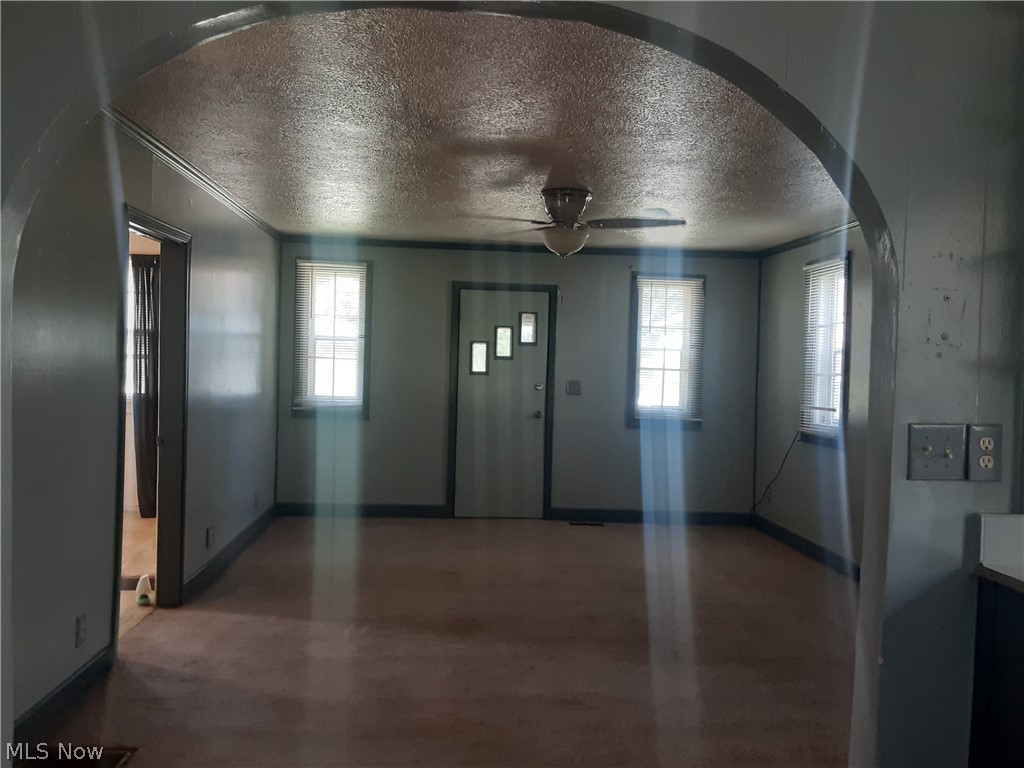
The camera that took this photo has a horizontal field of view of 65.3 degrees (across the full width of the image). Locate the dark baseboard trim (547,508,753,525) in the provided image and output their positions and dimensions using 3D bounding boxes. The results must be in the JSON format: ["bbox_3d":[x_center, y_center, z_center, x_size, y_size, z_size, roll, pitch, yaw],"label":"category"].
[{"bbox_3d":[1.230,1.171,7.009,1.857,0.102,0.020,1,2,-5],"label":"dark baseboard trim"}]

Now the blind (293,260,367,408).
[{"bbox_3d":[-1.532,-0.409,6.717,0.579,1.236,0.045,1,2,-5],"label":"blind"}]

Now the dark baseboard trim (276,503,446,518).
[{"bbox_3d":[-1.270,1.082,6.800,1.462,0.113,0.020,1,2,-5],"label":"dark baseboard trim"}]

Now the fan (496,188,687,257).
[{"bbox_3d":[0.311,-0.934,4.692,1.420,0.380,1.400,1,2,-5],"label":"fan"}]

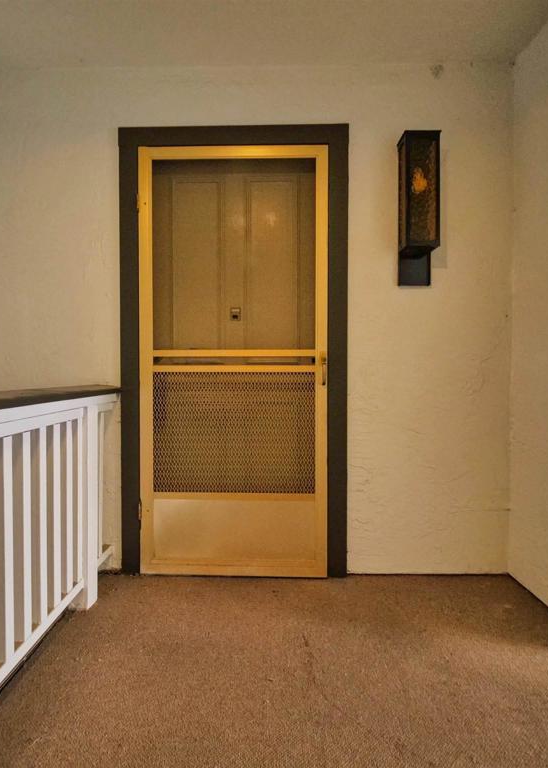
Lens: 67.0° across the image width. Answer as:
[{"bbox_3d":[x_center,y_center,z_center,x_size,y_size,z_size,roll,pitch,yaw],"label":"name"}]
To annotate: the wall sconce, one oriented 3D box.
[{"bbox_3d":[0.675,-0.803,1.929,0.159,0.668,0.116,0,1,1],"label":"wall sconce"}]

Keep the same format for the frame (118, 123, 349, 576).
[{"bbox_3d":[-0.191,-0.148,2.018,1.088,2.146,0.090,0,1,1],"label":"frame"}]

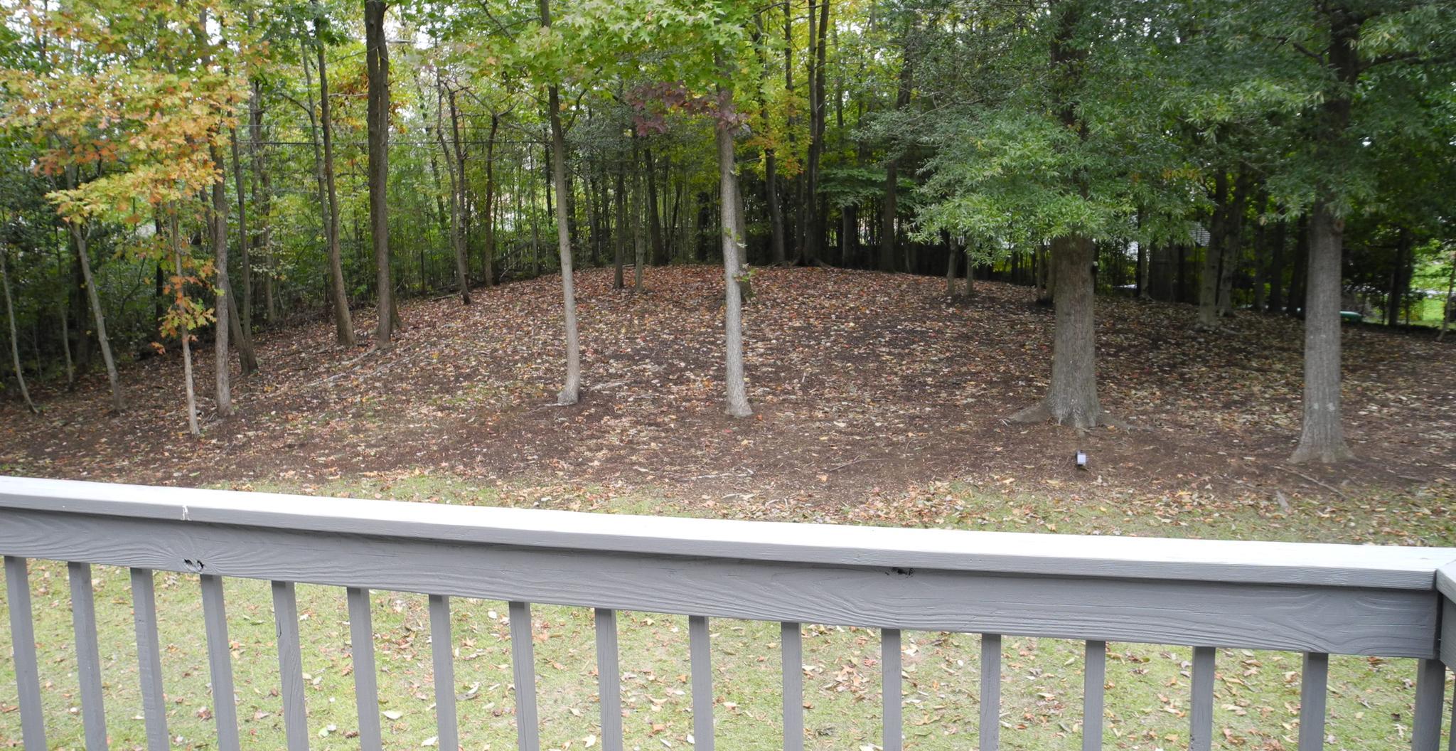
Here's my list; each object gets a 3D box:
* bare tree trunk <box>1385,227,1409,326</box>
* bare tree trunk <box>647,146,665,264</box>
[{"bbox_3d":[12.506,-1.816,21.948,0.269,1.887,0.245,4,11,29],"label":"bare tree trunk"},{"bbox_3d":[-1.838,-4.234,29.412,0.316,2.986,0.273,-4,9,-3],"label":"bare tree trunk"}]

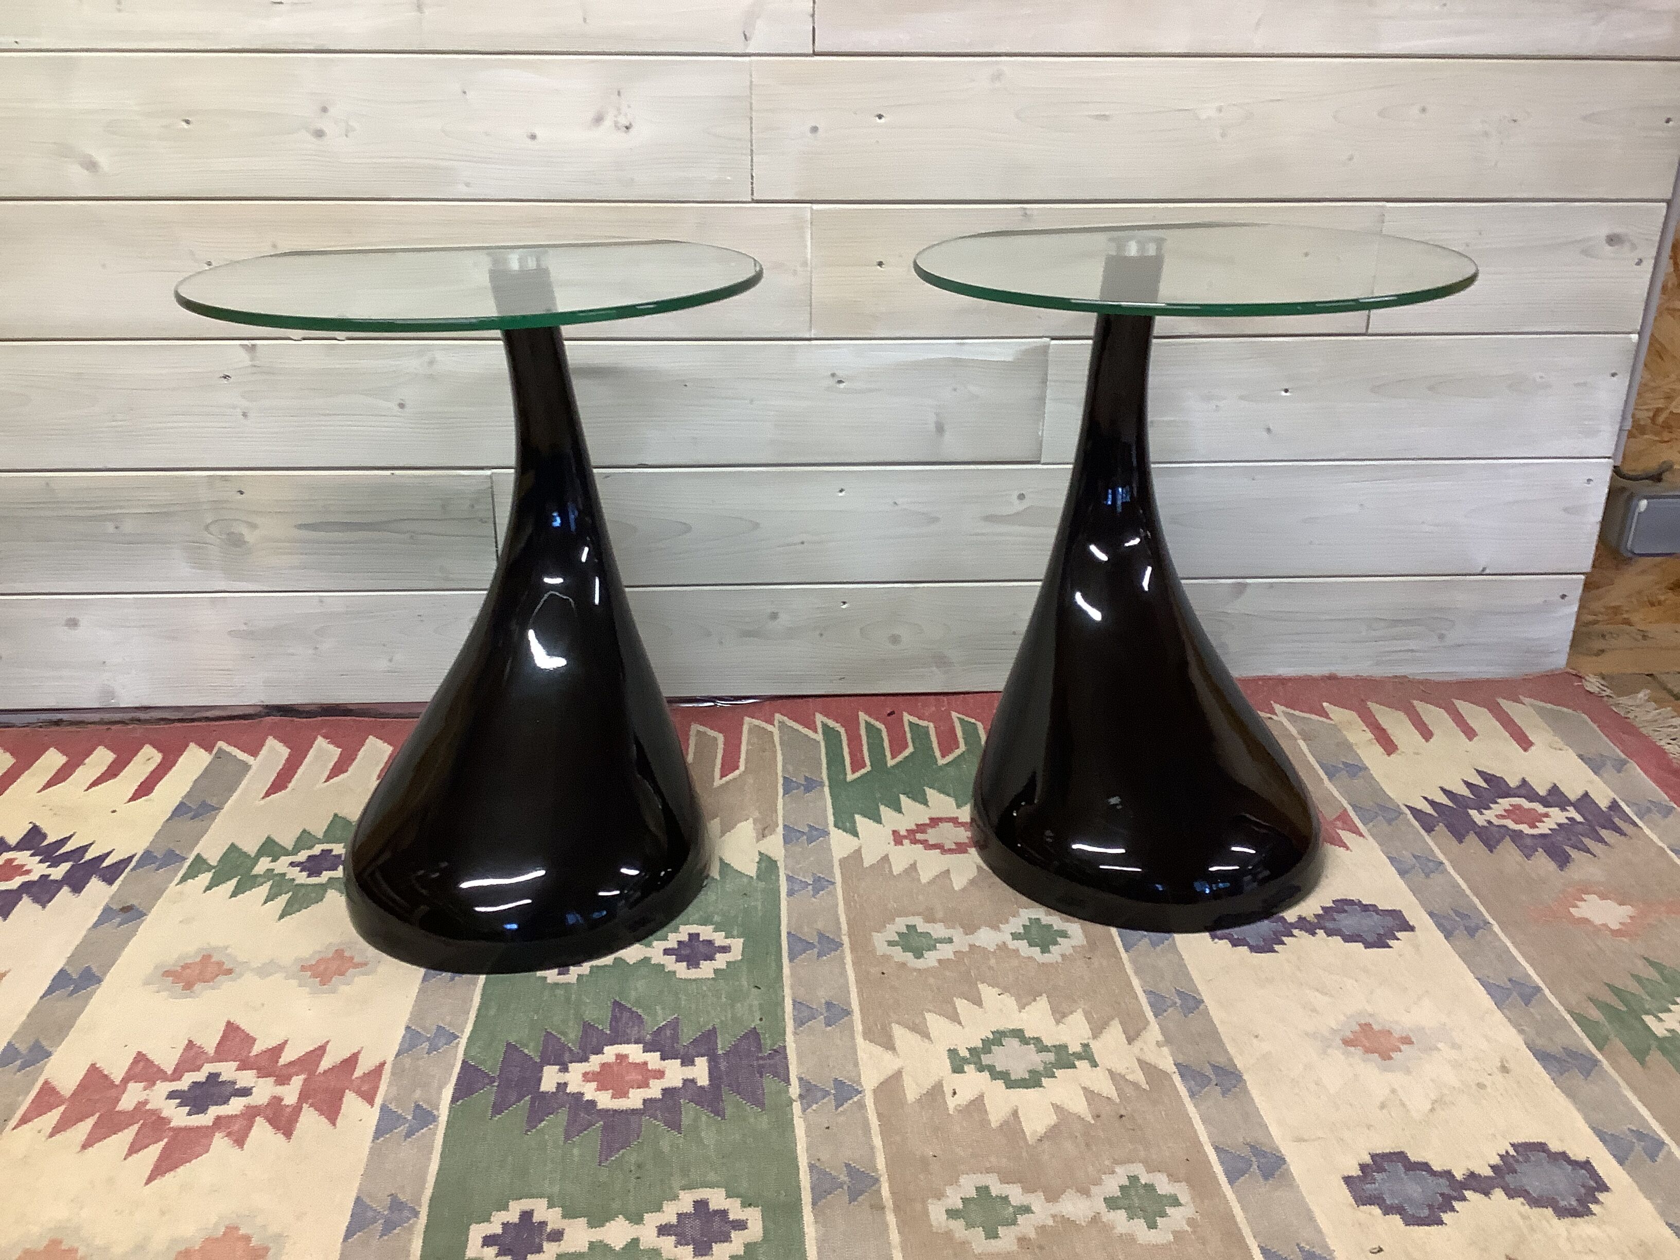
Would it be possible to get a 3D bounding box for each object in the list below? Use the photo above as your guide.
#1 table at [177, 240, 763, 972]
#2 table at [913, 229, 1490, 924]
[{"bbox_3d":[-0.274,-0.021,1.215,0.424,0.519,0.382,1,22,4],"label":"table"},{"bbox_3d":[0.275,-0.045,1.262,0.424,0.519,0.382,-3,23,-7],"label":"table"}]

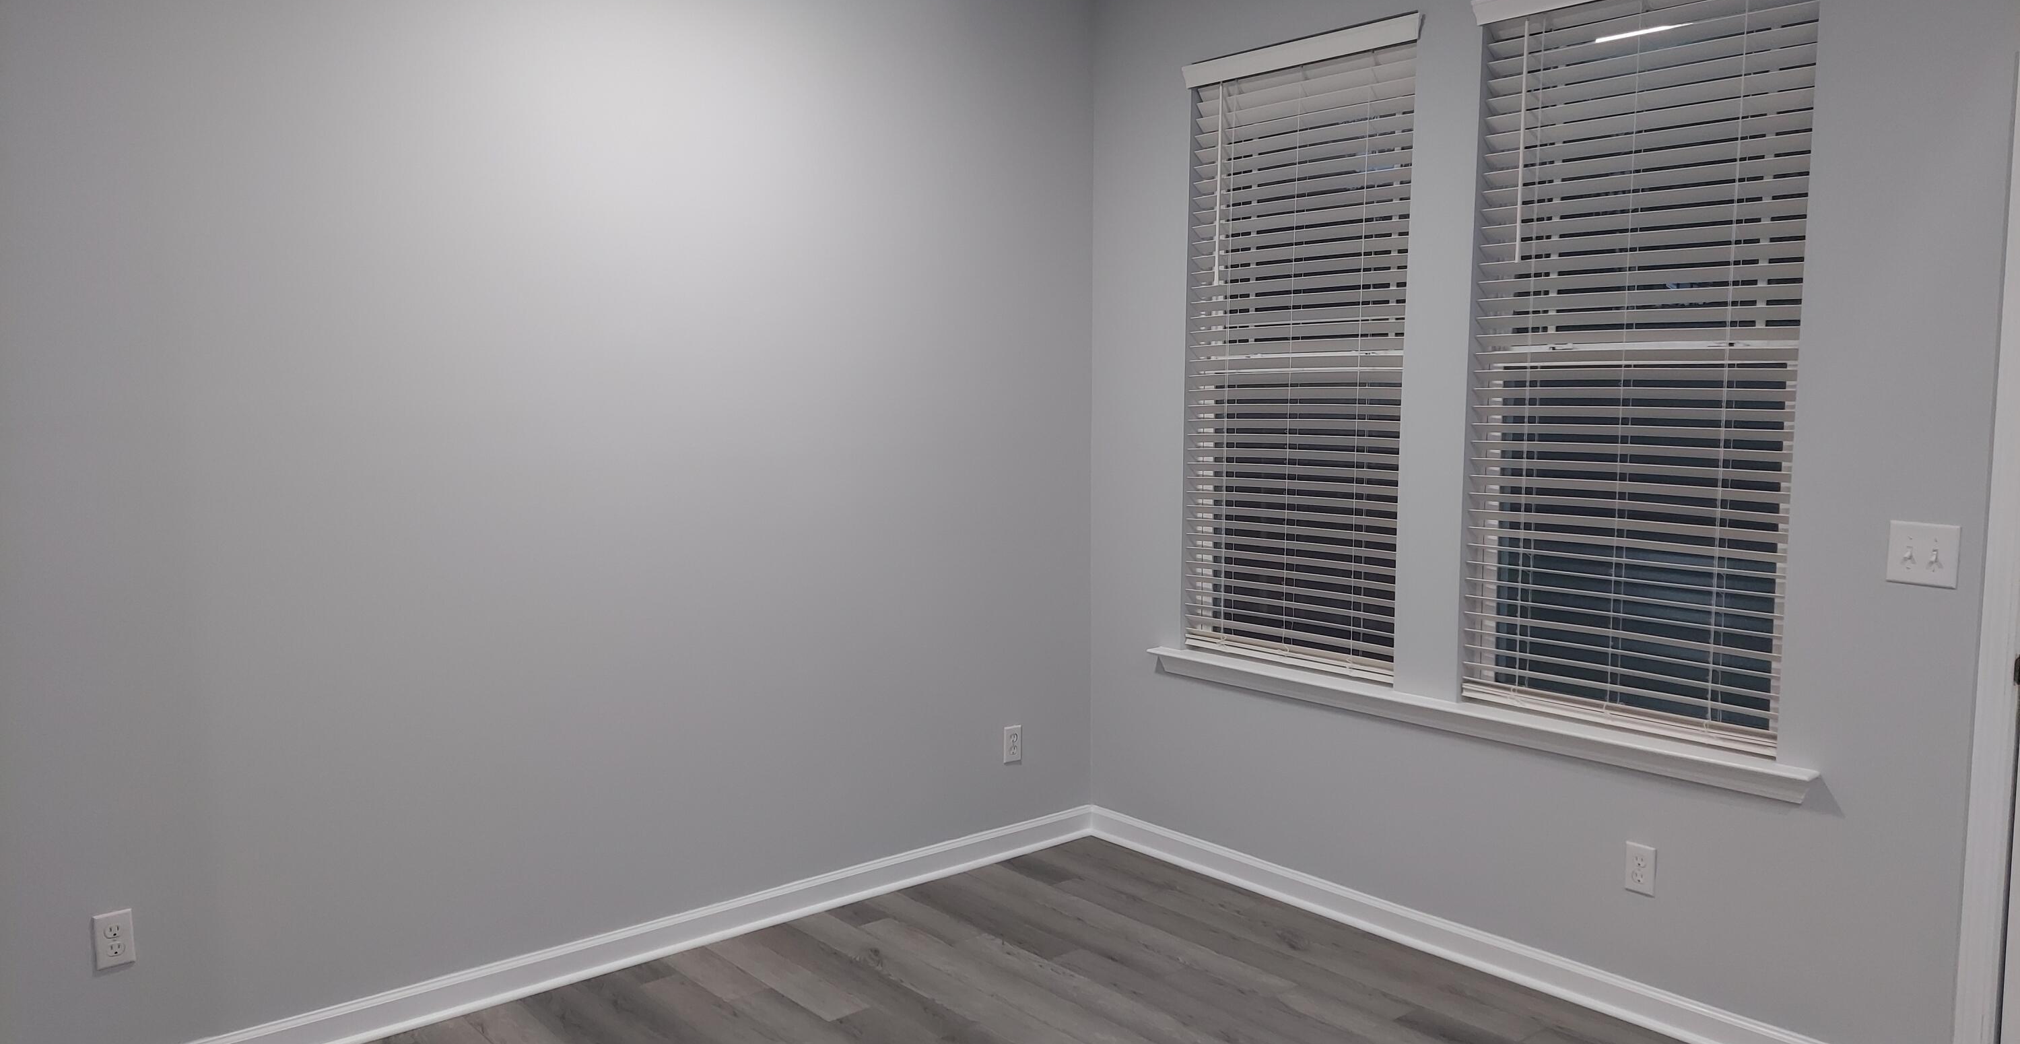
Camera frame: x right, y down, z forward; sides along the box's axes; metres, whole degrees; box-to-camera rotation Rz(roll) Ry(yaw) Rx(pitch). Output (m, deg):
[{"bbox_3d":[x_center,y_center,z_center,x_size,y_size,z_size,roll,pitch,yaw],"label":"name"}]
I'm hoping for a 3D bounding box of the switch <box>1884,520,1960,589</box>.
[{"bbox_3d":[1.806,0.066,2.769,0.015,0.119,0.119,-5,8,-41],"label":"switch"}]

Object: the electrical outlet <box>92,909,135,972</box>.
[{"bbox_3d":[-1.844,0.861,2.883,0.070,0.114,0.010,-5,7,-39],"label":"electrical outlet"}]

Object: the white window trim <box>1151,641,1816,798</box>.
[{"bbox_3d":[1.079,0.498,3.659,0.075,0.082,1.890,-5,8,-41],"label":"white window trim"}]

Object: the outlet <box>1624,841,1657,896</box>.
[{"bbox_3d":[1.463,0.807,3.247,0.010,0.114,0.070,-5,8,-41],"label":"outlet"}]

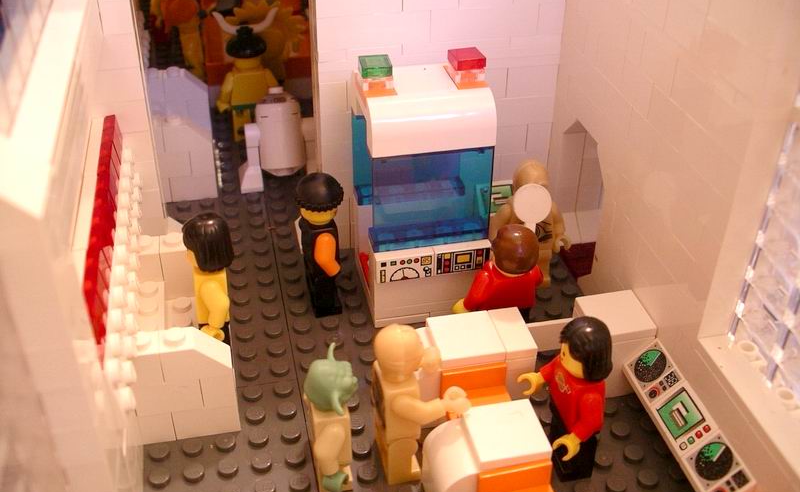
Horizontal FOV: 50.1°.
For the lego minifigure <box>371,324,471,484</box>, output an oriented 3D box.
[{"bbox_3d":[0.004,0.034,0.197,0.018,0.041,0.024,-7,35,-11],"label":"lego minifigure"}]

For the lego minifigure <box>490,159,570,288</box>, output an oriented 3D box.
[{"bbox_3d":[0.038,-0.006,0.255,0.026,0.042,0.014,-7,35,-11],"label":"lego minifigure"}]

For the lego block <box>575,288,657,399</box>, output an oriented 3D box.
[{"bbox_3d":[0.055,0.027,0.226,0.016,0.022,0.016,-7,35,-11],"label":"lego block"}]

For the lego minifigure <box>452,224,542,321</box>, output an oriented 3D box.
[{"bbox_3d":[0.028,0.011,0.231,0.025,0.042,0.013,-3,35,-6],"label":"lego minifigure"}]

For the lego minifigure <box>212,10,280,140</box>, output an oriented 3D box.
[{"bbox_3d":[-0.058,-0.064,0.330,0.026,0.050,0.013,-5,35,-10],"label":"lego minifigure"}]

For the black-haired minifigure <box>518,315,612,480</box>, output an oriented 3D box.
[{"bbox_3d":[0.040,0.034,0.197,0.018,0.043,0.024,-7,35,-11],"label":"black-haired minifigure"}]

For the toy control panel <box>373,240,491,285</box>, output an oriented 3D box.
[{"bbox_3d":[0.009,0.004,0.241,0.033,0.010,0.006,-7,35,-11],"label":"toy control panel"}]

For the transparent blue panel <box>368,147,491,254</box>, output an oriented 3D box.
[{"bbox_3d":[0.008,-0.014,0.232,0.033,0.029,0.008,-7,35,-11],"label":"transparent blue panel"}]

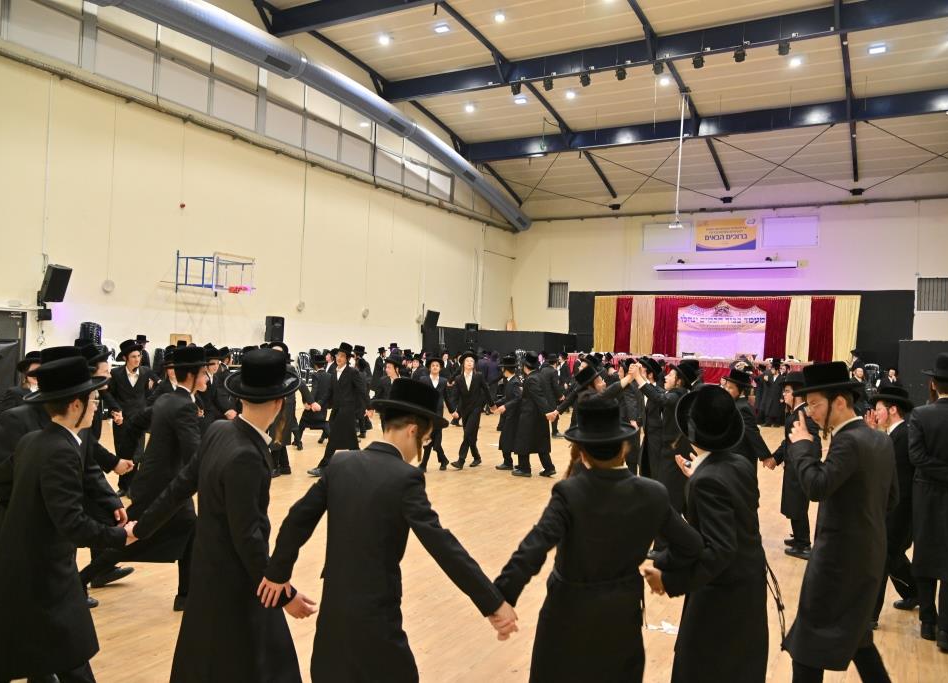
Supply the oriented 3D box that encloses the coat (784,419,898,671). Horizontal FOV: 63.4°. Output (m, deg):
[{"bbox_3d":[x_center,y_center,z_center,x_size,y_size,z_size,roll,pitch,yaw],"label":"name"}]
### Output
[{"bbox_3d":[1.555,0.865,3.250,0.420,1.080,0.460,2,-1,42],"label":"coat"}]

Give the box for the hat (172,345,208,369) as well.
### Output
[{"bbox_3d":[-1.833,0.097,4.950,0.310,0.130,0.280,-4,0,-12],"label":"hat"}]

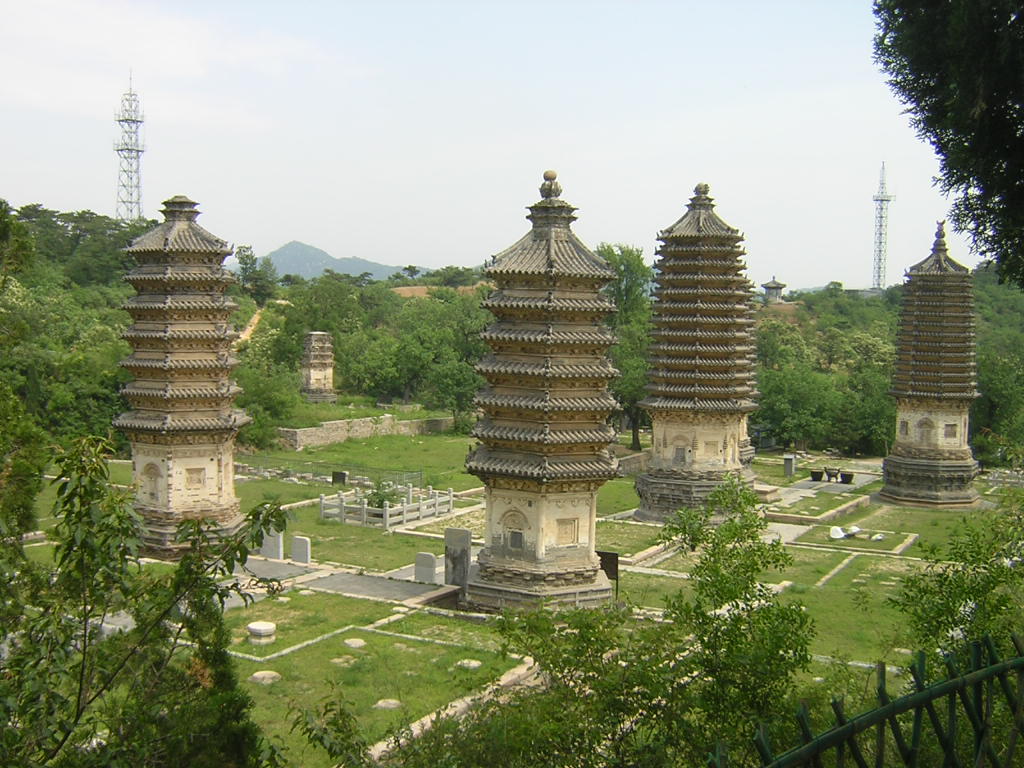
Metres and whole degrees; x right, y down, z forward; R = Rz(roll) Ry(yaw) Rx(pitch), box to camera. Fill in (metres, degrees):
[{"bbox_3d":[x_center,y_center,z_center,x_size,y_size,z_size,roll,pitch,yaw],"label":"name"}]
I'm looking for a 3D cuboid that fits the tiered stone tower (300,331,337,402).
[{"bbox_3d":[-17.626,-1.503,97.000,3.100,6.558,3.000,2,3,29],"label":"tiered stone tower"}]

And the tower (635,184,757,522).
[{"bbox_3d":[9.791,-1.928,55.697,5.732,16.991,5.732,2,3,29],"label":"tower"}]

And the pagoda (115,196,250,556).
[{"bbox_3d":[-13.640,-0.528,44.366,5.655,14.548,4.897,2,3,29],"label":"pagoda"}]

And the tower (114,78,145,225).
[{"bbox_3d":[-71.838,-43.760,200.000,5.400,29.111,5.400,1,3,-6],"label":"tower"}]

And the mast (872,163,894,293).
[{"bbox_3d":[99.157,-41.750,285.000,5.600,35.060,5.200,2,3,22],"label":"mast"}]

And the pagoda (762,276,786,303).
[{"bbox_3d":[54.024,-19.316,220.000,5.200,5.785,5.000,2,3,29],"label":"pagoda"}]

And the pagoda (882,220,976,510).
[{"bbox_3d":[24.572,-1.431,61.711,5.225,15.880,5.225,2,3,29],"label":"pagoda"}]

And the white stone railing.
[{"bbox_3d":[-6.067,5.853,52.393,4.248,1.283,5.752,2,3,29],"label":"white stone railing"}]

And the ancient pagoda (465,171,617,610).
[{"bbox_3d":[1.113,0.101,35.962,5.643,14.505,4.887,2,3,29],"label":"ancient pagoda"}]

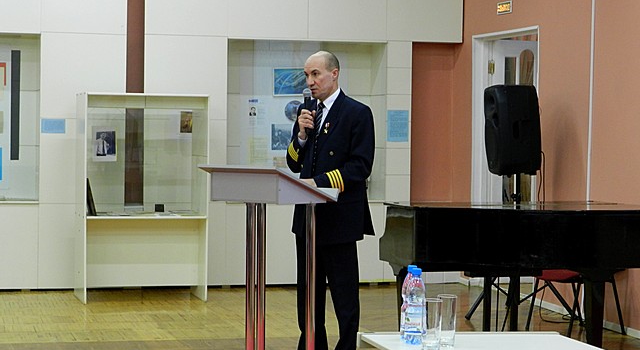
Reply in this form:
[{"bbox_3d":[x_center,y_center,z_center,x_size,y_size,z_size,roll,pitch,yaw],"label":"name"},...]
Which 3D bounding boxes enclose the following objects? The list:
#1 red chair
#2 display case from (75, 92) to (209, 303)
[{"bbox_3d":[1.751,0.670,9.562,0.580,0.820,0.500,0,2,-31],"label":"red chair"},{"bbox_3d":[-1.422,0.174,11.192,0.948,1.620,0.620,0,2,-16],"label":"display case"}]

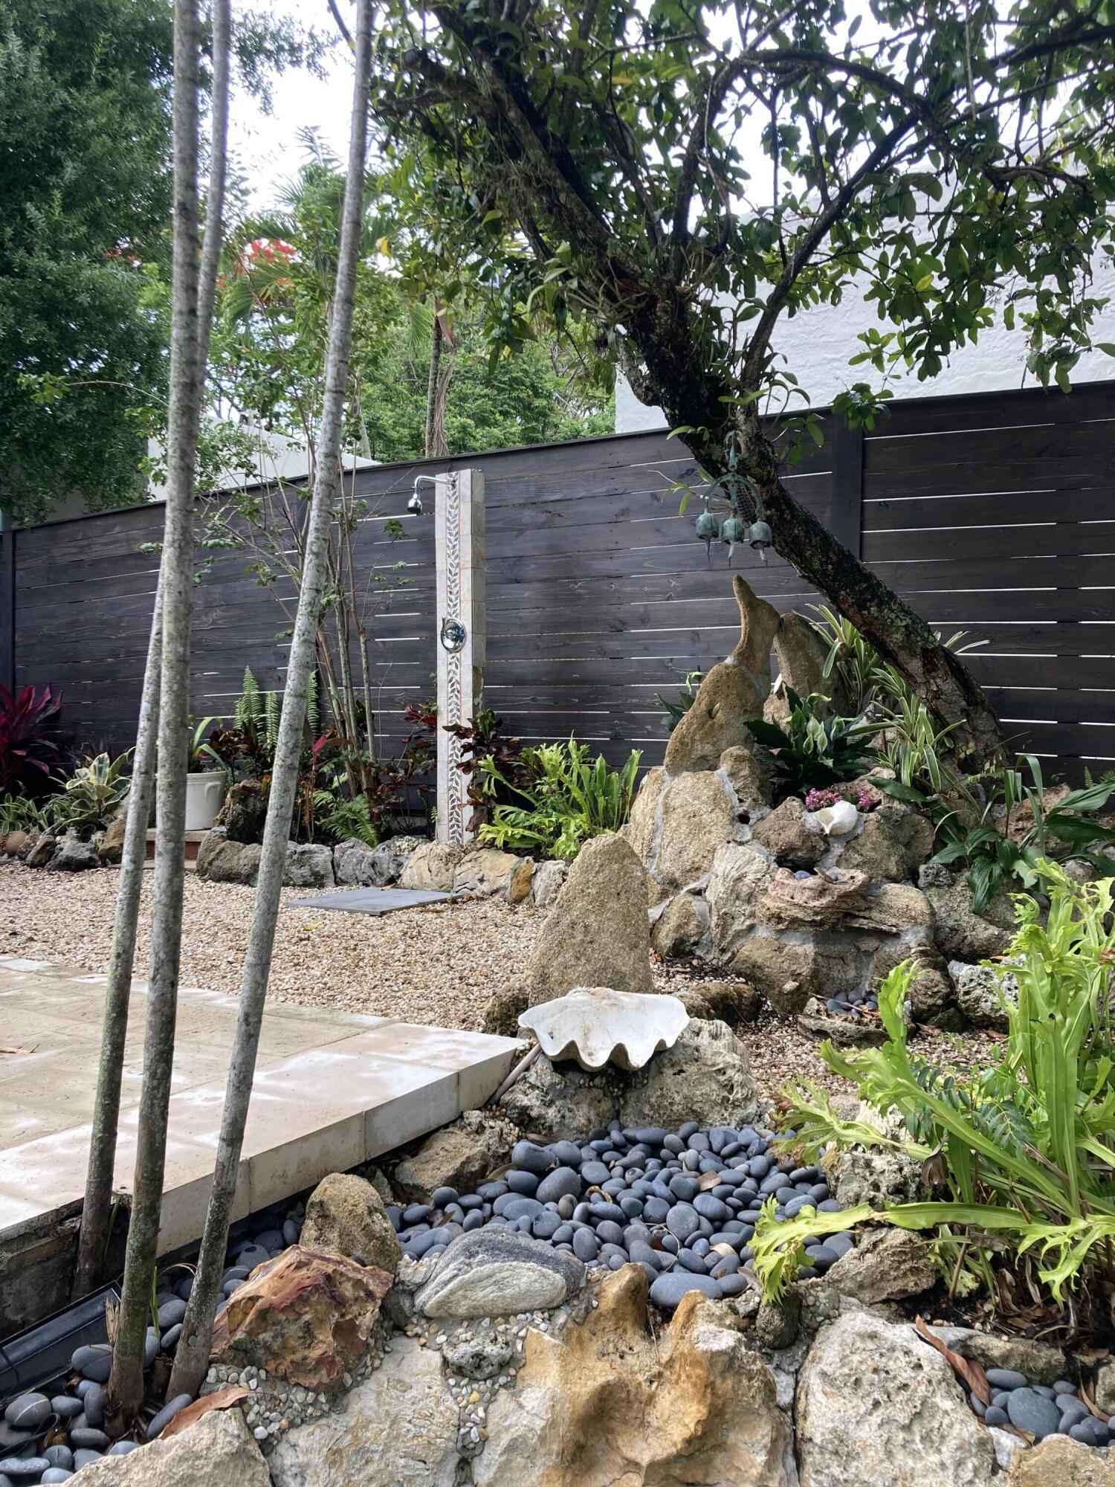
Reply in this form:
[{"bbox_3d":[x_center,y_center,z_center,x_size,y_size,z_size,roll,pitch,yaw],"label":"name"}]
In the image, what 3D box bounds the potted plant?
[{"bbox_3d":[-2.045,0.156,6.780,0.380,0.625,0.380,0,1,-17],"label":"potted plant"}]

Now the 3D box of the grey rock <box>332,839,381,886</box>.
[{"bbox_3d":[-0.941,0.550,5.610,0.210,0.215,0.190,0,1,-10],"label":"grey rock"}]

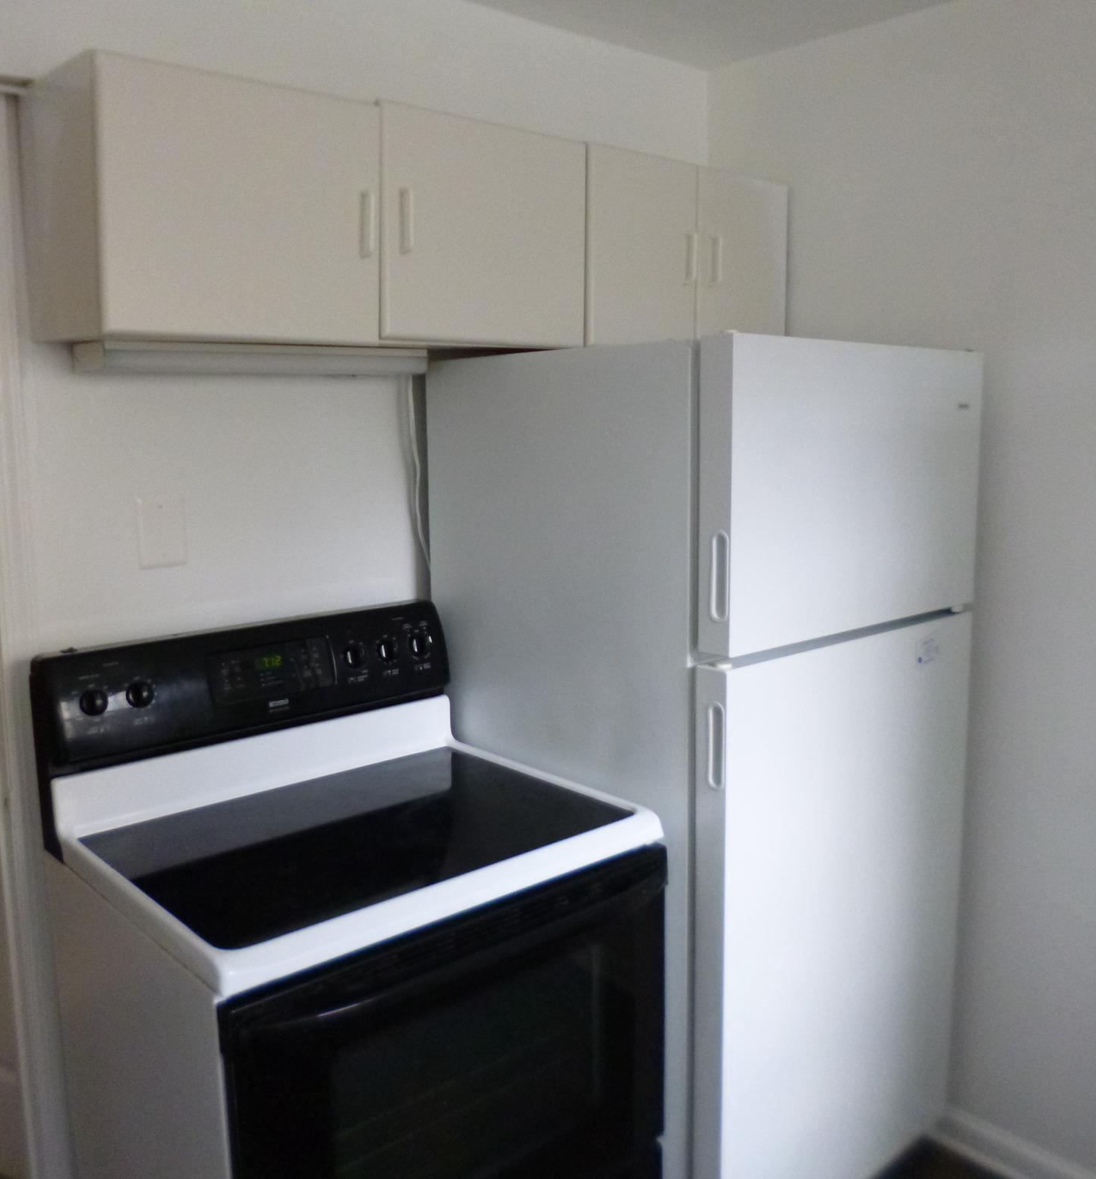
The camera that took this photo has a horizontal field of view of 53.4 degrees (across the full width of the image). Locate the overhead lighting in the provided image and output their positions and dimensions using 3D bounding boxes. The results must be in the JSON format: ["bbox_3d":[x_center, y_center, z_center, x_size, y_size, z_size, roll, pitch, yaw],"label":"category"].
[{"bbox_3d":[-0.469,-0.375,1.790,0.560,0.041,0.138,-8,11,-41],"label":"overhead lighting"}]

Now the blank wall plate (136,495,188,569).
[{"bbox_3d":[-0.624,-0.094,1.762,0.074,0.115,0.008,-8,12,-41],"label":"blank wall plate"}]

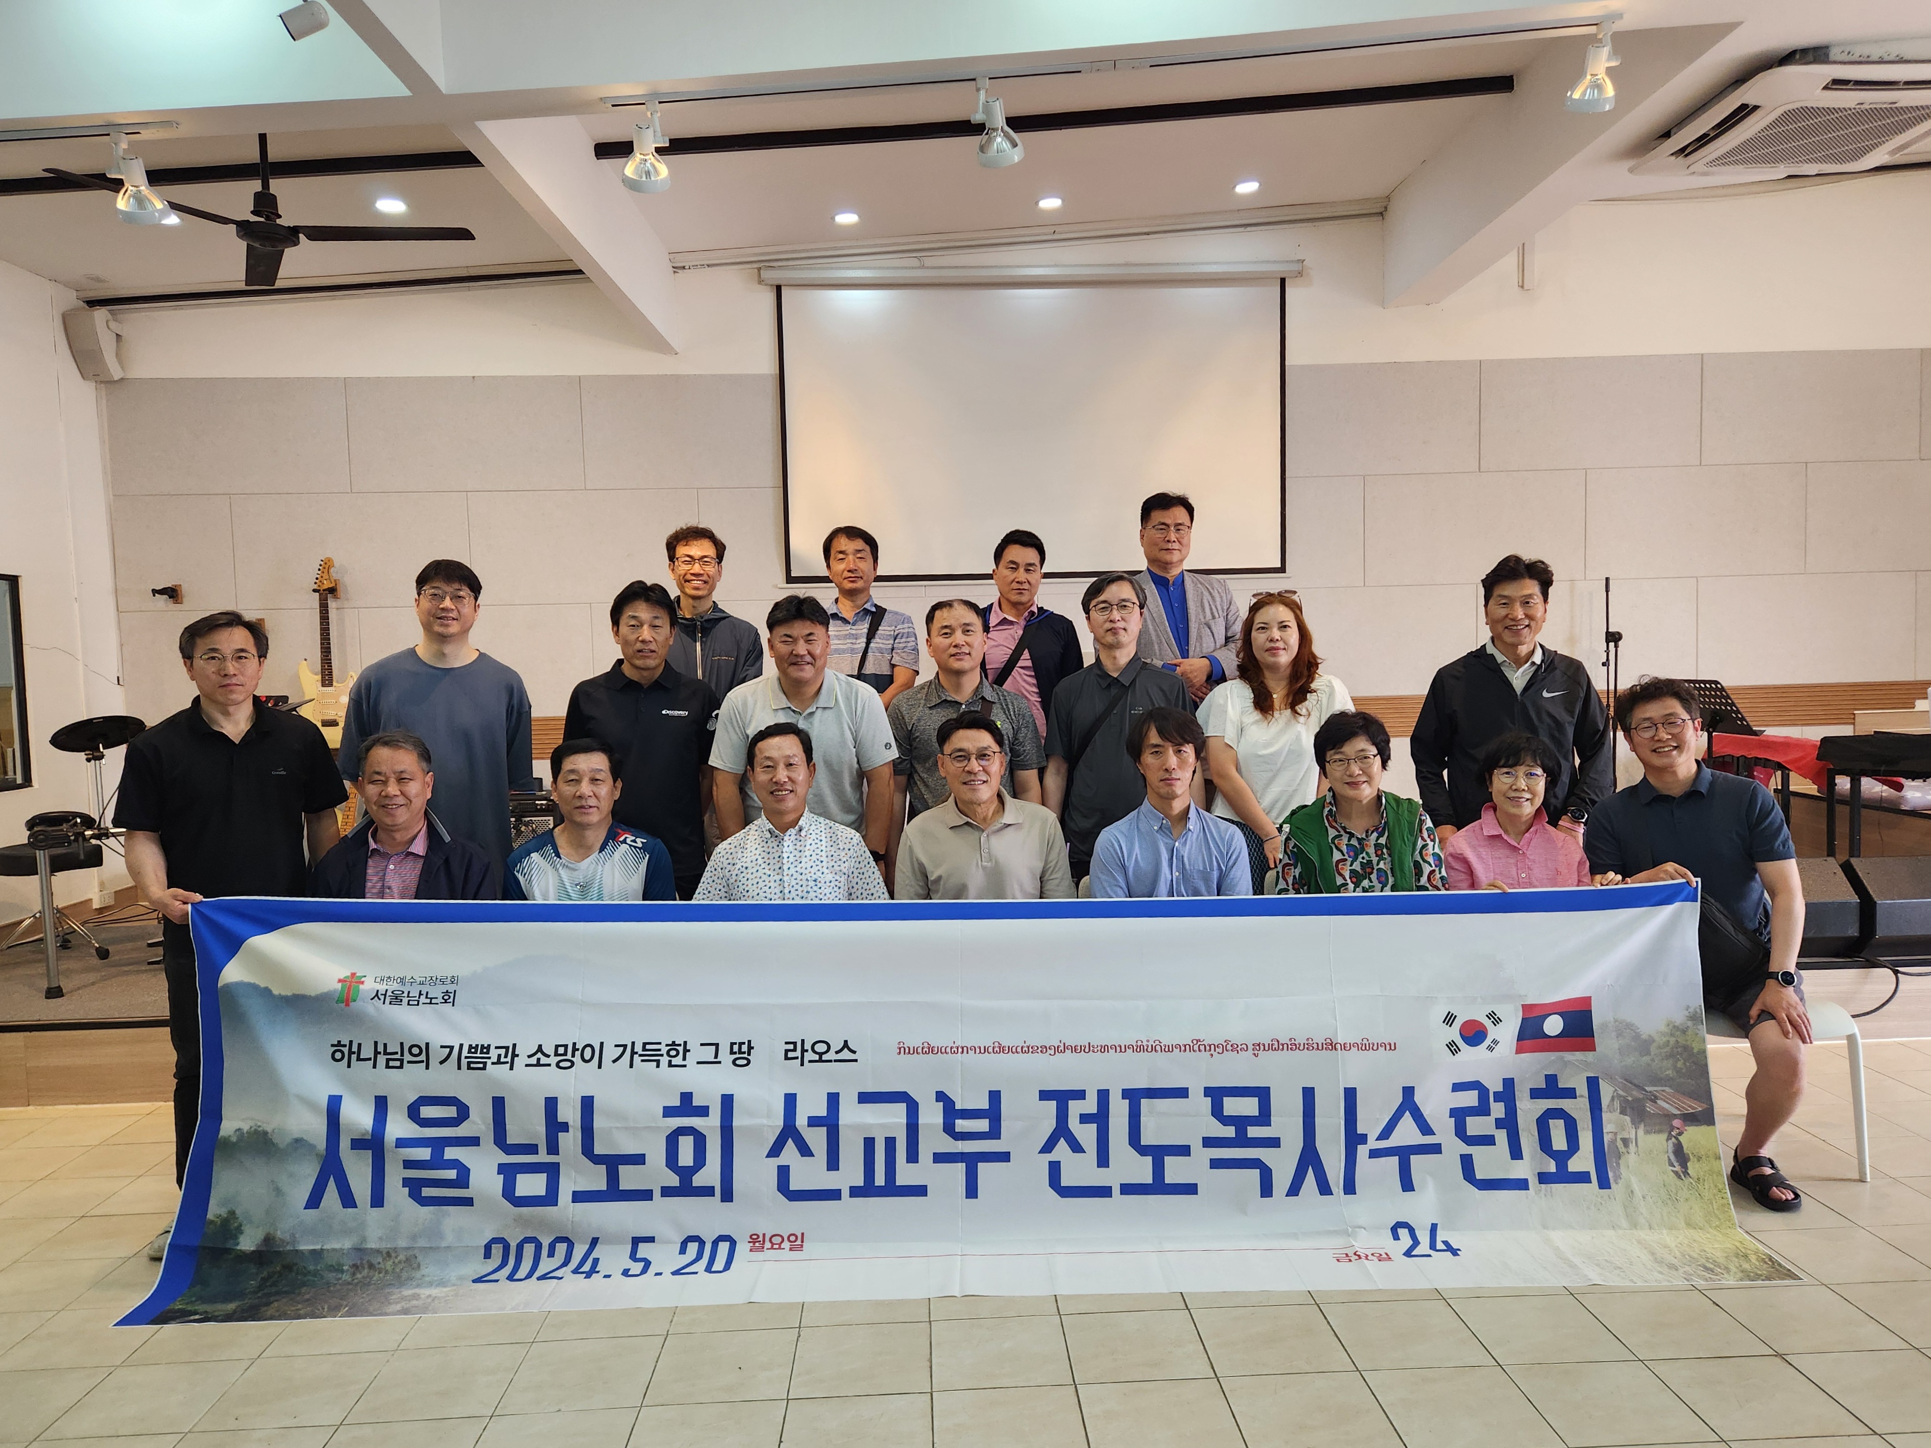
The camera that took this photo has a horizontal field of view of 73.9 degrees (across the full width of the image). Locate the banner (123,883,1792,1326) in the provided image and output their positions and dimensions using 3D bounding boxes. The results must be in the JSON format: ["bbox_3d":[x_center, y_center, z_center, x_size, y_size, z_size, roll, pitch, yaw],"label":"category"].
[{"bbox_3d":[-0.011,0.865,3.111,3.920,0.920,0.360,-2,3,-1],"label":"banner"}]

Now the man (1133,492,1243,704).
[{"bbox_3d":[0.764,0.023,4.825,0.540,1.785,0.340,-1,3,6],"label":"man"}]

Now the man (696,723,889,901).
[{"bbox_3d":[-0.461,0.661,3.502,0.560,1.314,0.680,-2,3,-5],"label":"man"}]

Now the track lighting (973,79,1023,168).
[{"bbox_3d":[0.093,-1.712,3.664,0.130,0.220,0.160,-1,3,6],"label":"track lighting"}]

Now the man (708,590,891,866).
[{"bbox_3d":[-0.499,0.441,4.061,0.580,1.696,0.400,-2,3,-6],"label":"man"}]

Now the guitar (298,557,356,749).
[{"bbox_3d":[-3.186,-0.336,6.414,0.330,0.990,0.100,-2,3,-5],"label":"guitar"}]

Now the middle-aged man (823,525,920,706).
[{"bbox_3d":[-0.395,0.108,4.719,0.480,1.665,0.310,-2,3,-2],"label":"middle-aged man"}]

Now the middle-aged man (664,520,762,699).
[{"bbox_3d":[-0.945,0.122,4.657,0.480,1.673,0.310,-2,3,-8],"label":"middle-aged man"}]

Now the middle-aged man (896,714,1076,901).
[{"bbox_3d":[0.064,0.641,3.524,0.550,1.325,0.680,-2,3,-1],"label":"middle-aged man"}]

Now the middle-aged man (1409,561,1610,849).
[{"bbox_3d":[1.658,0.366,3.876,0.580,1.739,0.340,-1,3,14],"label":"middle-aged man"}]

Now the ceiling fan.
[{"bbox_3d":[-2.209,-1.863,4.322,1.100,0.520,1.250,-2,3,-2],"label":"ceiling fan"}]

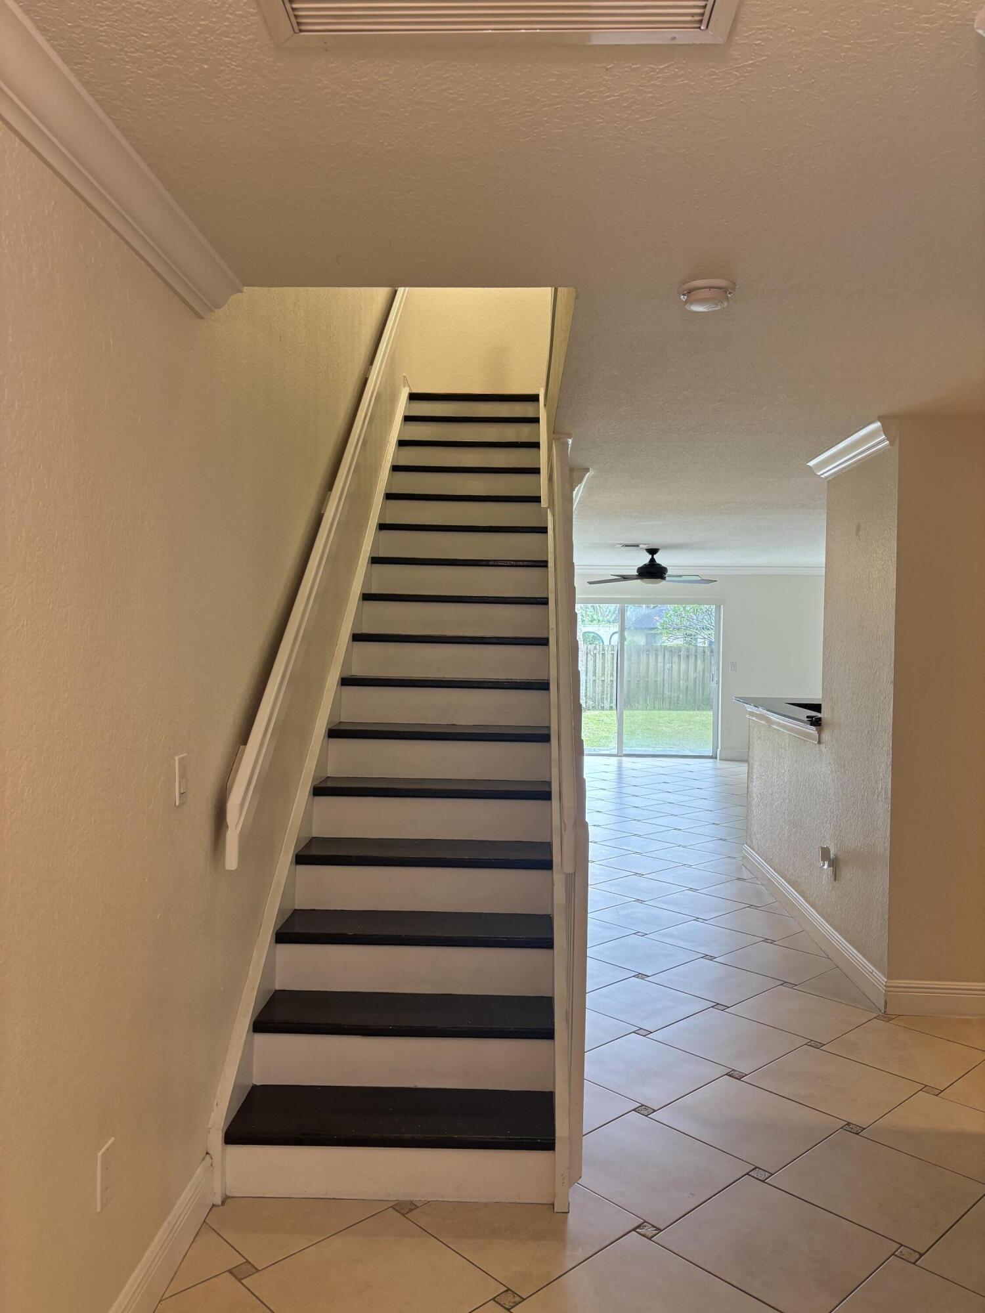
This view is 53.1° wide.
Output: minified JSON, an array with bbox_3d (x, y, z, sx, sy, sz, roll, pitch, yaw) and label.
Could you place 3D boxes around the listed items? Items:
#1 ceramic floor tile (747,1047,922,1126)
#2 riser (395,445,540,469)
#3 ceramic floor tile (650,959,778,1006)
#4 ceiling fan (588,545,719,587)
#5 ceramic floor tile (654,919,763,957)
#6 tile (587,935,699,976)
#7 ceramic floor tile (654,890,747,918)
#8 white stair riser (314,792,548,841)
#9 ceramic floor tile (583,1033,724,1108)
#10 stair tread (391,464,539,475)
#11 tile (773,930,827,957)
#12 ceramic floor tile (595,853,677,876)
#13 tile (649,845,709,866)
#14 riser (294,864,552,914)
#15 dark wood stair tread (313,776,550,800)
[{"bbox_3d":[1.188,1.495,3.450,0.454,0.010,0.454,0,2,-43],"label":"ceramic floor tile"},{"bbox_3d":[-0.141,-1.181,5.970,0.851,0.161,0.022,1,1,2],"label":"riser"},{"bbox_3d":[0.985,1.444,4.367,0.448,0.012,0.448,0,2,-43],"label":"ceramic floor tile"},{"bbox_3d":[1.616,-0.897,10.016,1.300,0.376,1.260,1,1,2],"label":"ceiling fan"},{"bbox_3d":[1.075,1.433,4.997,0.448,0.012,0.448,0,2,-43],"label":"ceramic floor tile"},{"bbox_3d":[0.730,1.460,4.829,0.454,0.010,0.454,0,2,-43],"label":"tile"},{"bbox_3d":[1.190,1.445,5.748,0.454,0.010,0.454,0,2,-43],"label":"ceramic floor tile"},{"bbox_3d":[-0.226,0.612,3.705,0.894,0.161,0.022,1,1,2],"label":"white stair riser"},{"bbox_3d":[0.544,1.485,3.542,0.454,0.010,0.454,0,2,-43],"label":"ceramic floor tile"},{"bbox_3d":[-0.144,-1.068,5.759,0.840,0.035,0.259,1,1,2],"label":"stair tread"},{"bbox_3d":[1.616,1.444,4.920,0.343,0.012,0.343,0,2,-43],"label":"tile"},{"bbox_3d":[0.989,1.407,6.667,0.447,0.010,0.447,0,2,-43],"label":"ceramic floor tile"},{"bbox_3d":[1.352,1.406,6.939,0.447,0.010,0.447,0,2,-43],"label":"tile"},{"bbox_3d":[-0.241,0.816,3.470,0.898,0.160,0.020,1,1,2],"label":"riser"},{"bbox_3d":[-0.216,0.503,3.738,0.872,0.035,0.266,1,1,0],"label":"dark wood stair tread"}]

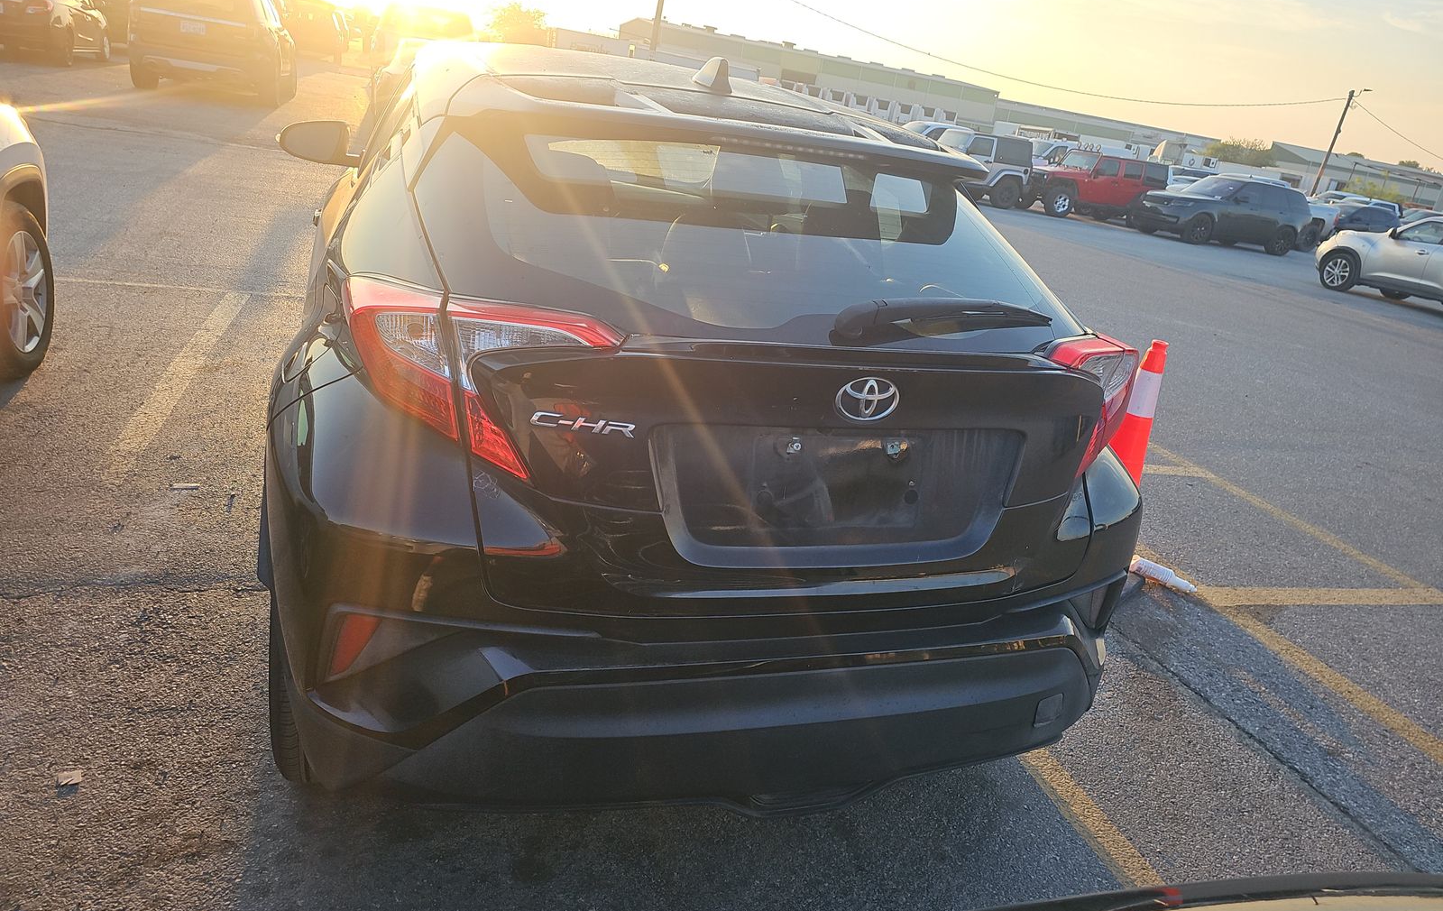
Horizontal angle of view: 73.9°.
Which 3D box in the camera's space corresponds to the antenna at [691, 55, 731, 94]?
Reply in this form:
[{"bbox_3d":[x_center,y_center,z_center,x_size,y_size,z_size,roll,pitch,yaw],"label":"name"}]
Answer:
[{"bbox_3d":[-0.020,-0.858,2.160,0.060,0.074,0.170,0,22,-21],"label":"antenna"}]

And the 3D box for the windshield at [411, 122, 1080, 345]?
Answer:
[{"bbox_3d":[0.137,-0.389,1.736,1.250,0.160,0.590,0,53,-21],"label":"windshield"}]

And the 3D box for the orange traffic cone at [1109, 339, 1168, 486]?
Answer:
[{"bbox_3d":[1.483,0.014,3.568,0.370,0.914,0.370,12,20,2],"label":"orange traffic cone"}]

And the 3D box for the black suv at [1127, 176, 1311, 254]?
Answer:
[{"bbox_3d":[13.820,-6.700,26.296,4.980,1.850,2.030,2,22,-23],"label":"black suv"}]

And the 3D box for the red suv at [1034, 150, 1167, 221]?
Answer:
[{"bbox_3d":[10.509,-7.676,27.177,4.600,1.880,1.900,2,22,-23],"label":"red suv"}]

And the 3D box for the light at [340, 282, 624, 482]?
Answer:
[{"bbox_3d":[-0.375,-0.122,1.475,0.400,0.240,0.310,0,22,-21],"label":"light"}]

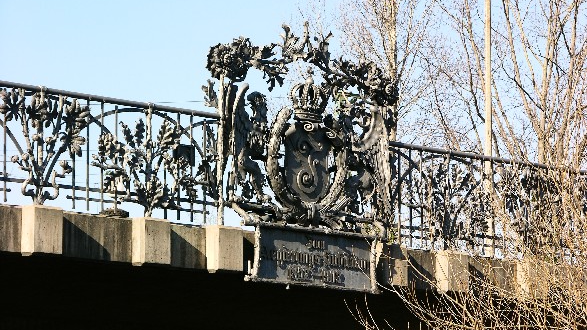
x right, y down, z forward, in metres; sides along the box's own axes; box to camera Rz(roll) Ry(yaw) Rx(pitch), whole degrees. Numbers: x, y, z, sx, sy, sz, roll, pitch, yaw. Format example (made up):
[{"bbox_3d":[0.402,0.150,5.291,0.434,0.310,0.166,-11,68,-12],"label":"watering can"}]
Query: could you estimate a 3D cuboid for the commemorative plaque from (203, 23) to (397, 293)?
[{"bbox_3d":[0.156,-0.102,27.796,0.420,2.740,2.860,-7,-10,42],"label":"commemorative plaque"}]

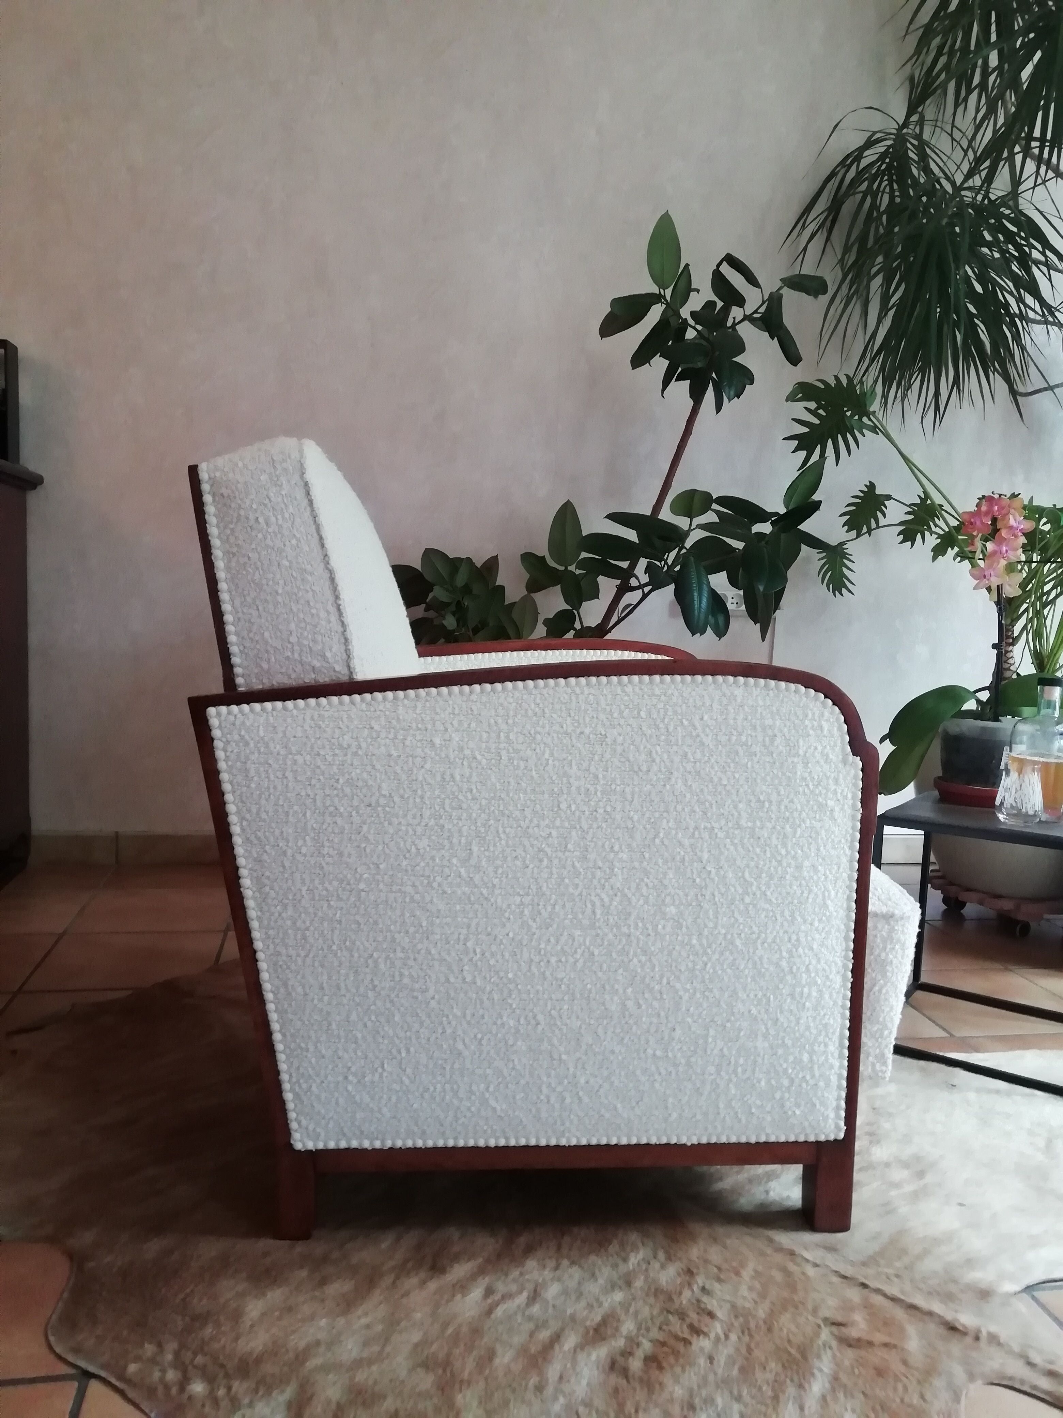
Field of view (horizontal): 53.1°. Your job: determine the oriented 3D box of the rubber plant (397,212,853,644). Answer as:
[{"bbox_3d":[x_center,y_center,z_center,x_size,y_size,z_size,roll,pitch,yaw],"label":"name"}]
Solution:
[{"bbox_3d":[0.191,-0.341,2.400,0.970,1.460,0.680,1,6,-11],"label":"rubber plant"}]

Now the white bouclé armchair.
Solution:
[{"bbox_3d":[-0.025,0.139,1.484,0.774,0.843,0.667,2,6,-6],"label":"white bouclé armchair"}]

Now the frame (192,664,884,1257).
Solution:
[{"bbox_3d":[0.009,0.267,1.192,0.759,0.652,0.055,2,6,-6],"label":"frame"}]

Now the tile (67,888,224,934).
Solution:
[{"bbox_3d":[-0.816,0.444,2.325,0.306,0.012,0.306,1,6,-11],"label":"tile"}]

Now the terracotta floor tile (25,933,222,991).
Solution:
[{"bbox_3d":[-0.758,0.480,2.016,0.306,0.012,0.306,1,6,-11],"label":"terracotta floor tile"}]

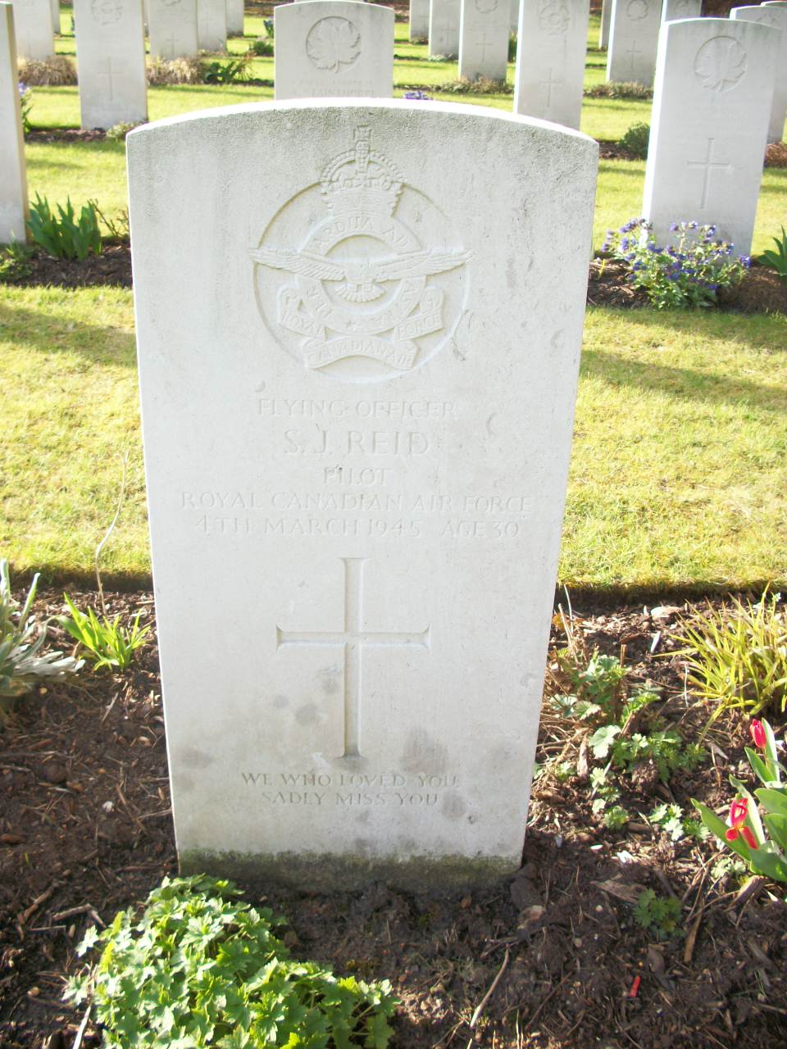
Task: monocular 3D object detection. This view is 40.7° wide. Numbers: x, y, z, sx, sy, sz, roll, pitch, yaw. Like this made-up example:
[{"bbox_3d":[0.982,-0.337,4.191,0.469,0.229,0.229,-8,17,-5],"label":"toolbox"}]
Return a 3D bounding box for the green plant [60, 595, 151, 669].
[{"bbox_3d":[-0.410,0.148,1.504,0.125,0.105,0.095,1,26,-2],"label":"green plant"}]

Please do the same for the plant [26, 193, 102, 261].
[{"bbox_3d":[-1.075,-0.977,3.462,0.235,0.200,0.180,1,26,-2],"label":"plant"}]

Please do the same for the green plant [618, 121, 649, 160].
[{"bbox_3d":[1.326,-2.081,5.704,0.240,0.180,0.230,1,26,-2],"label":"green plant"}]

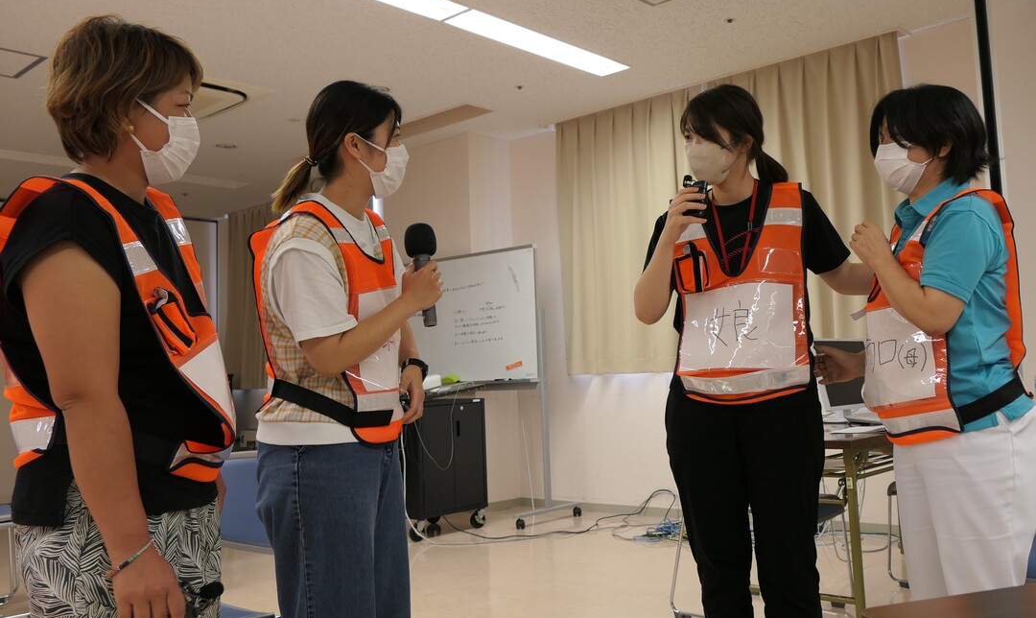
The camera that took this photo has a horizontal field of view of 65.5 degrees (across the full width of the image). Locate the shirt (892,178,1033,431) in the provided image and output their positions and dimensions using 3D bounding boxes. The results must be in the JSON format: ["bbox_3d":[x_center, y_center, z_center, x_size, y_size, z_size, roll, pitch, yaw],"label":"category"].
[{"bbox_3d":[0.978,-0.005,1.800,0.300,0.570,0.430,-2,-5,0],"label":"shirt"}]

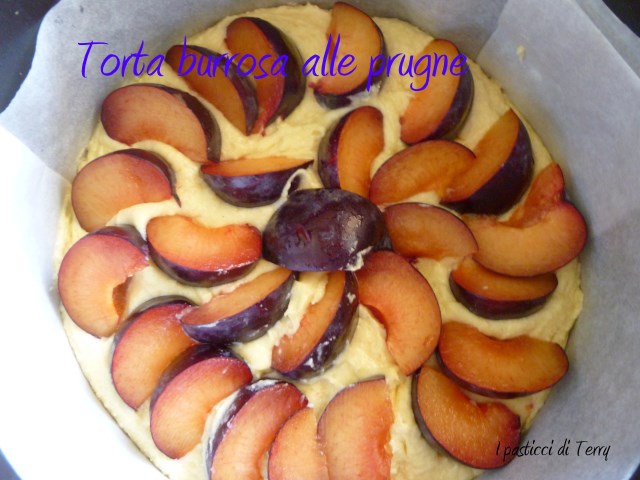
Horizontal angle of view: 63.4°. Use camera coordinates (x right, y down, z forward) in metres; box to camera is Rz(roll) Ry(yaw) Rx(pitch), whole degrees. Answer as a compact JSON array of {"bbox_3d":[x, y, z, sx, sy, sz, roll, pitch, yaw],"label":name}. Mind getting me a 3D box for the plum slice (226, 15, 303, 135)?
[{"bbox_3d":[-0.027,-0.093,0.272,0.033,0.024,0.063,-17,78,-5],"label":"plum slice"}]

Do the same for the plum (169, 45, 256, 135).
[{"bbox_3d":[-0.053,-0.086,0.270,0.060,0.018,0.024,44,80,8],"label":"plum"}]

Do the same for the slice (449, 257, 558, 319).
[{"bbox_3d":[0.088,0.022,0.248,0.050,0.024,0.026,2,76,-2],"label":"slice"}]

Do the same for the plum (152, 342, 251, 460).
[{"bbox_3d":[-0.057,0.070,0.240,0.032,0.024,0.053,38,83,3],"label":"plum"}]

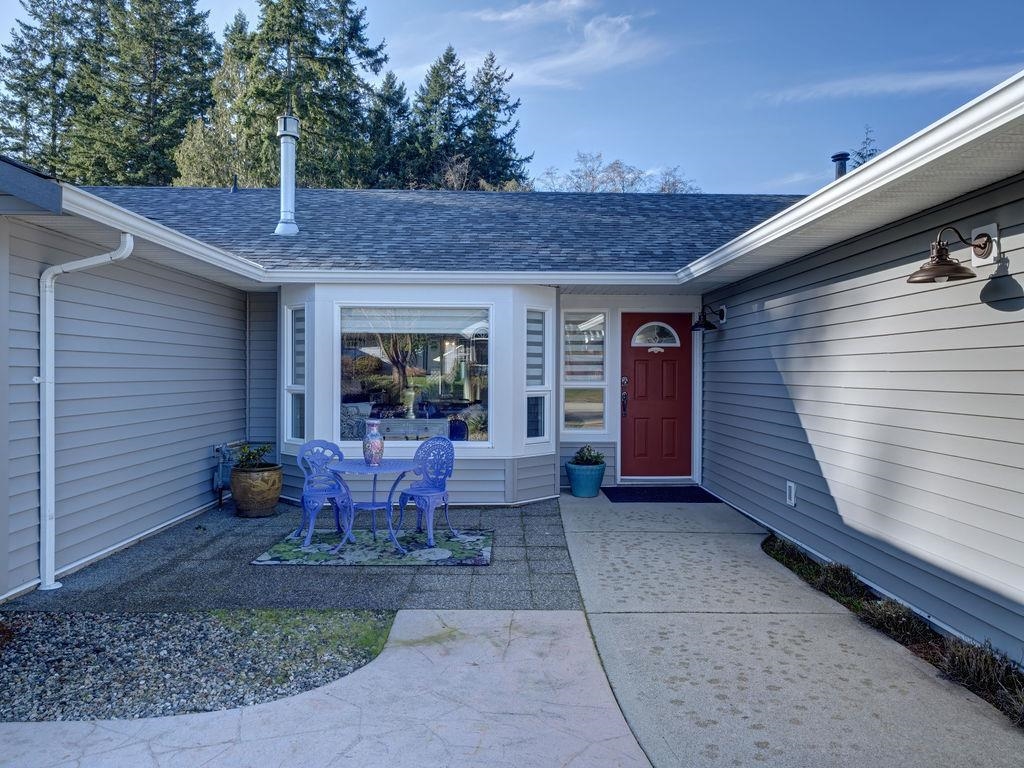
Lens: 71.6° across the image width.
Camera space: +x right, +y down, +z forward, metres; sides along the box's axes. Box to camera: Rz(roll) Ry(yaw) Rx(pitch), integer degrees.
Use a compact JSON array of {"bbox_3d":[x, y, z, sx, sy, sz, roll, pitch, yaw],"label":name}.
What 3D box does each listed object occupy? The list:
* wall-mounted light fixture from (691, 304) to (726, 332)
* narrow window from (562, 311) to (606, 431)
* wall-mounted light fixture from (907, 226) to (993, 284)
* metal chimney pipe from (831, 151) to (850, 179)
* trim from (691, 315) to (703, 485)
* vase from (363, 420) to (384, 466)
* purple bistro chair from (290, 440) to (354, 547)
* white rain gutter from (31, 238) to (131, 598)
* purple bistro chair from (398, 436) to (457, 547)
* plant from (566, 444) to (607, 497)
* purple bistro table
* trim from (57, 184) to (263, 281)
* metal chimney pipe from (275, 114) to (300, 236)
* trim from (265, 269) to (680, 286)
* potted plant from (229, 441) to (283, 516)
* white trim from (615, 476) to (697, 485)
[{"bbox_3d":[2.147,-0.736,7.917,0.386,0.274,0.304,0,1,-2],"label":"wall-mounted light fixture"},{"bbox_3d":[0.889,-0.165,8.729,0.538,1.472,0.081,0,1,-2],"label":"narrow window"},{"bbox_3d":[2.258,-0.675,3.674,0.391,0.274,0.310,0,1,-2],"label":"wall-mounted light fixture"},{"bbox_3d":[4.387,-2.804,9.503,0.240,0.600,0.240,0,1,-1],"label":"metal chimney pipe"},{"bbox_3d":[2.268,0.191,8.729,0.127,2.091,0.071,0,1,-2],"label":"trim"},{"bbox_3d":[-1.160,0.496,5.947,0.180,0.390,0.180,0,1,-1],"label":"vase"},{"bbox_3d":[-1.645,0.920,6.222,0.430,0.870,0.460,0,1,-28],"label":"purple bistro chair"},{"bbox_3d":[-2.827,0.178,4.730,0.599,2.355,0.112,0,1,-2],"label":"white rain gutter"},{"bbox_3d":[-0.749,0.922,6.261,0.430,0.870,0.460,1,1,30],"label":"purple bistro chair"},{"bbox_3d":[0.869,1.004,8.277,0.460,0.598,0.460,0,1,-1],"label":"plant"},{"bbox_3d":[-1.122,0.990,5.745,0.736,0.660,0.736,0,1,-2],"label":"purple bistro table"},{"bbox_3d":[-2.689,-1.117,5.840,0.130,0.140,3.430,0,1,-1],"label":"trim"},{"bbox_3d":[-2.955,-2.731,9.326,0.300,1.569,0.300,0,1,-1],"label":"metal chimney pipe"},{"bbox_3d":[-0.419,-1.139,7.639,4.470,0.140,0.130,0,1,-1],"label":"trim"},{"bbox_3d":[-2.578,0.947,7.156,0.487,0.711,0.487,0,1,-2],"label":"potted plant"},{"bbox_3d":[1.766,1.179,8.698,0.985,0.096,0.091,0,1,-2],"label":"white trim"}]

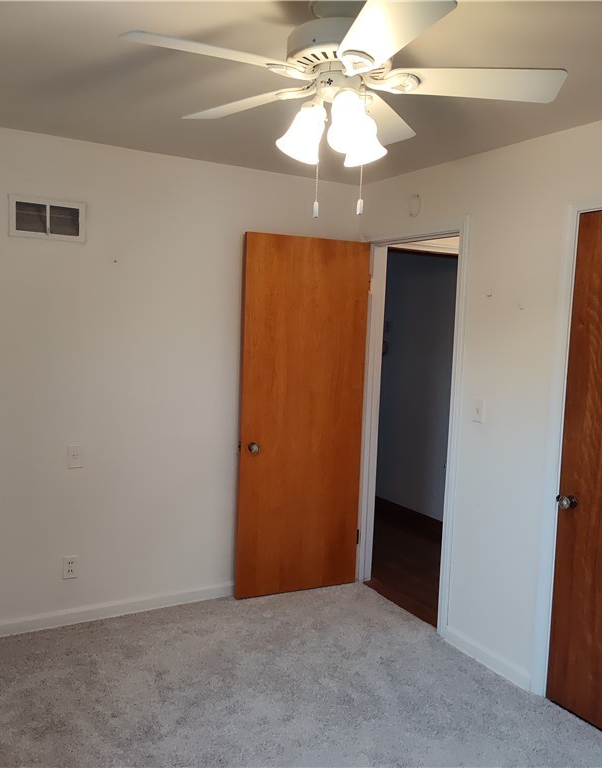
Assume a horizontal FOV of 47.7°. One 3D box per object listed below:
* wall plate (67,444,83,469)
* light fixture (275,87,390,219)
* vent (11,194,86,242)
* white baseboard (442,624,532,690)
[{"bbox_3d":[-1.106,0.357,3.346,0.070,0.116,0.009,-1,6,-30],"label":"wall plate"},{"bbox_3d":[0.109,-0.608,1.801,0.292,0.335,0.276,-1,6,-30],"label":"light fixture"},{"bbox_3d":[-1.205,-0.783,3.250,0.348,0.196,0.020,-1,6,-30],"label":"vent"},{"bbox_3d":[0.874,1.288,3.211,0.015,0.082,0.540,-1,6,-30],"label":"white baseboard"}]

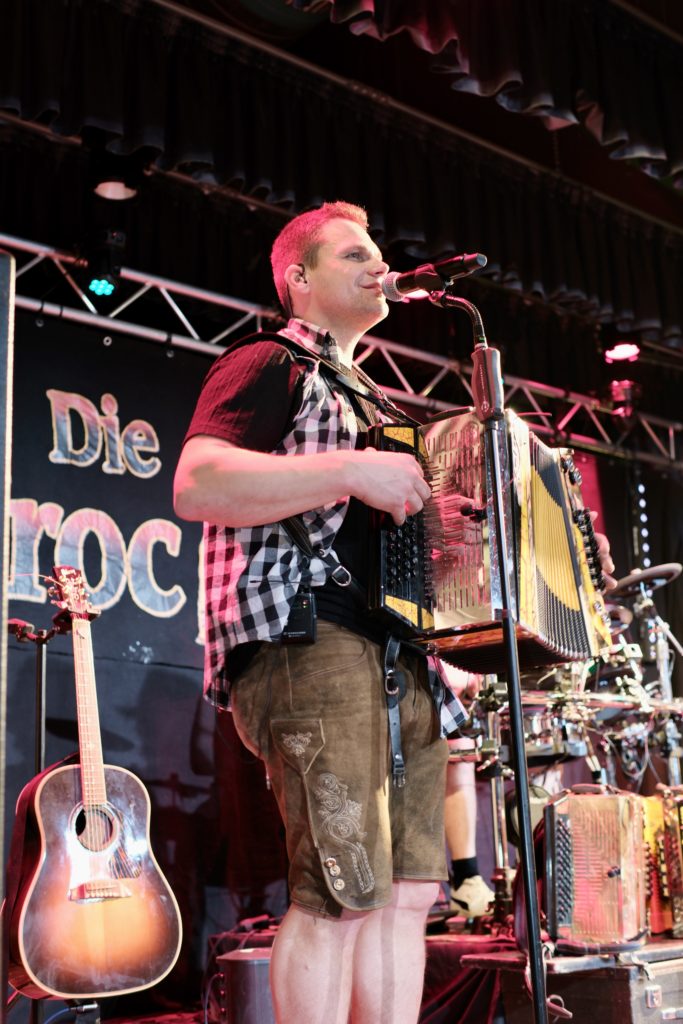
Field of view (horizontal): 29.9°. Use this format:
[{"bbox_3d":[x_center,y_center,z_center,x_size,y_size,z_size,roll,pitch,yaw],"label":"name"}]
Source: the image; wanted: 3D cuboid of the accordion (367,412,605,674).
[{"bbox_3d":[0.278,0.050,2.420,0.290,0.400,0.380,-8,-18,32],"label":"accordion"}]

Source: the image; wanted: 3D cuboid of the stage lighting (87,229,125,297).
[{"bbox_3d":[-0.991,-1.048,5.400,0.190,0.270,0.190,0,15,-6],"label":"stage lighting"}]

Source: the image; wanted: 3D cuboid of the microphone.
[{"bbox_3d":[0.160,-0.415,2.260,0.240,0.052,0.052,-6,-11,43],"label":"microphone"}]

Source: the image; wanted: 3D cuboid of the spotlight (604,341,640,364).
[{"bbox_3d":[1.603,-0.927,7.300,0.200,0.230,0.200,4,-57,-26],"label":"spotlight"}]

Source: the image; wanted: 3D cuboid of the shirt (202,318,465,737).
[{"bbox_3d":[-0.028,0.024,2.420,0.330,0.750,0.480,-8,-12,32],"label":"shirt"}]

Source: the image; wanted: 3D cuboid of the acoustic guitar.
[{"bbox_3d":[-0.614,0.608,3.041,0.410,1.030,0.125,5,-19,-37],"label":"acoustic guitar"}]

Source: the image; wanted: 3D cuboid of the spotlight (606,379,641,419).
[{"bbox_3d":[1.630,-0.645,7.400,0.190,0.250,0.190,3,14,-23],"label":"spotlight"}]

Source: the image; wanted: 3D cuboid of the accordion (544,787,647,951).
[{"bbox_3d":[0.647,0.905,3.250,0.255,0.380,0.240,-5,-11,20],"label":"accordion"}]

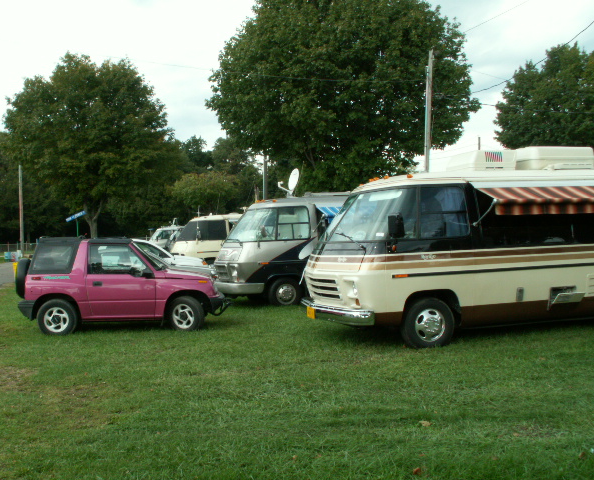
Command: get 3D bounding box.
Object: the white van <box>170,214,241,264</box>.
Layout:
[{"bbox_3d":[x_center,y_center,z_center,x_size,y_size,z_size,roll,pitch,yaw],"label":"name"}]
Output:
[{"bbox_3d":[-1.600,0.300,26.500,6.900,2.650,2.350,0,0,-18],"label":"white van"}]

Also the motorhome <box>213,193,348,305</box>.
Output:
[{"bbox_3d":[1.720,0.200,17.400,7.500,2.750,2.400,0,0,-18],"label":"motorhome"}]

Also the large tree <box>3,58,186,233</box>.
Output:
[{"bbox_3d":[-11.600,-4.550,36.900,10.300,12.400,9.800,0,0,-17],"label":"large tree"}]

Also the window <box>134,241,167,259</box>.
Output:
[{"bbox_3d":[-4.600,0.300,20.300,1.100,0.550,0.090,0,0,-18],"label":"window"}]

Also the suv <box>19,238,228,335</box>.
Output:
[{"bbox_3d":[-3.320,0.810,12.300,3.750,1.680,1.660,0,0,-17],"label":"suv"}]

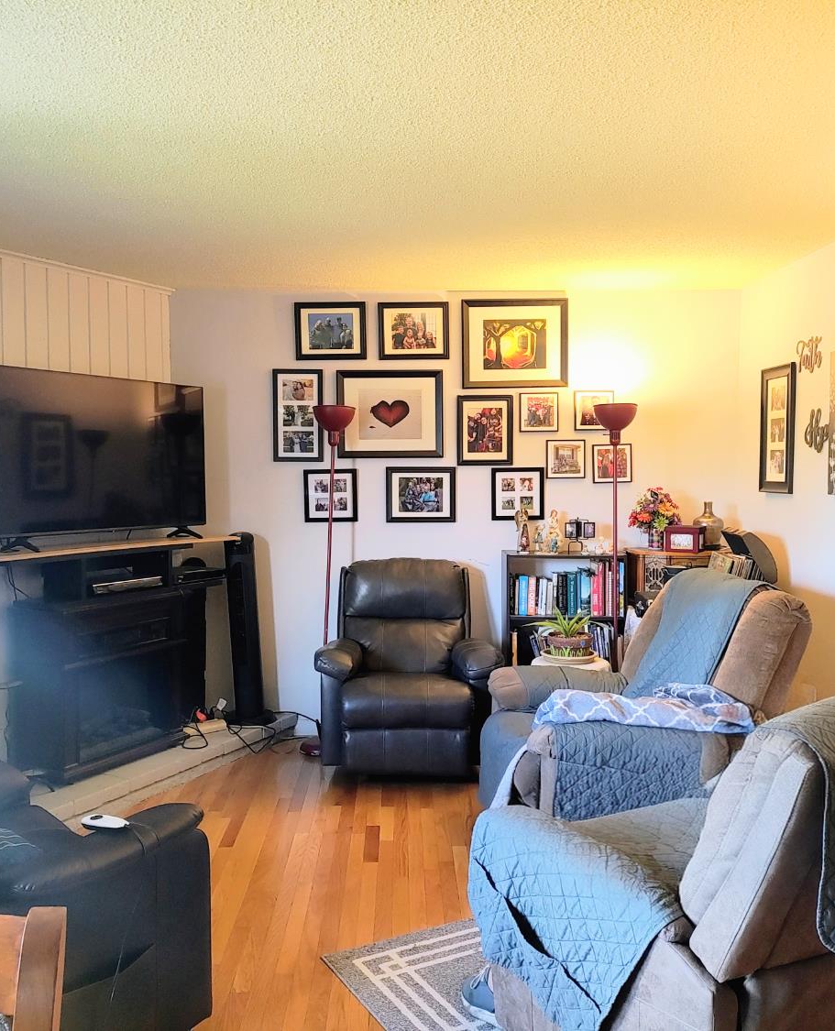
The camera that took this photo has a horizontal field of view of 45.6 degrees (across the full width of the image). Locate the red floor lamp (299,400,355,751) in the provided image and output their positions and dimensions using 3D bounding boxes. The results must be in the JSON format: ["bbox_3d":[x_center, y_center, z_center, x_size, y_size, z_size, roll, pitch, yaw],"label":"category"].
[{"bbox_3d":[-0.469,0.330,5.173,0.235,1.806,0.235,3,3,-1],"label":"red floor lamp"}]

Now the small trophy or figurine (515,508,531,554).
[{"bbox_3d":[0.556,0.085,5.257,0.088,0.237,0.075,-1,3,-15],"label":"small trophy or figurine"}]

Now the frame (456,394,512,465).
[{"bbox_3d":[0.368,-0.461,5.395,0.307,0.380,0.025,0,3,-1],"label":"frame"}]

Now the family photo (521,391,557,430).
[{"bbox_3d":[0.660,-0.558,5.398,0.206,0.206,0.020,0,3,-1],"label":"family photo"}]

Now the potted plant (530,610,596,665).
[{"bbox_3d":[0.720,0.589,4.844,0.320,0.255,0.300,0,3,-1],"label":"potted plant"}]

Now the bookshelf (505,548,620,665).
[{"bbox_3d":[0.786,0.708,5.349,0.632,1.021,0.260,0,3,-1],"label":"bookshelf"}]

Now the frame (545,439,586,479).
[{"bbox_3d":[0.810,-0.308,5.435,0.223,0.221,0.020,0,3,-1],"label":"frame"}]

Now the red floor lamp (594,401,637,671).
[{"bbox_3d":[1.007,0.337,5.034,0.235,1.793,0.235,0,3,-1],"label":"red floor lamp"}]

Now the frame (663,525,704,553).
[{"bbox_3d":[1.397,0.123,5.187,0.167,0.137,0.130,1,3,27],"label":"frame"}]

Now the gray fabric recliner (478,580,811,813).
[{"bbox_3d":[0.886,0.767,4.143,1.130,1.020,0.880,-1,3,-11],"label":"gray fabric recliner"}]

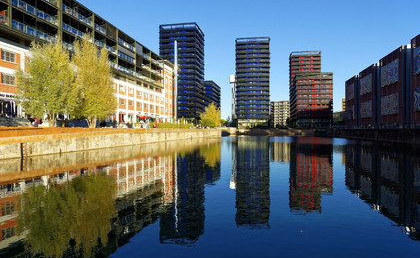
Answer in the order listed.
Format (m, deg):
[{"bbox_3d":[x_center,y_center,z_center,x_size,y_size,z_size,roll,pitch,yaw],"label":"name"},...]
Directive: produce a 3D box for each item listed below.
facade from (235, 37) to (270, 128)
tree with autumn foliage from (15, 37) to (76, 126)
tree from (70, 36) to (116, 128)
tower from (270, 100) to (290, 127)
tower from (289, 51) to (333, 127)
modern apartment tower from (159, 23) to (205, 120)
[{"bbox_3d":[27.200,-26.400,173.500,19.500,53.000,19.500,0,0,12],"label":"facade"},{"bbox_3d":[-20.400,-5.500,35.000,7.300,10.900,7.000,0,0,12],"label":"tree with autumn foliage"},{"bbox_3d":[-17.000,-6.800,41.000,6.700,13.400,6.700,0,0,12],"label":"tree"},{"bbox_3d":[74.000,-13.300,284.000,20.000,27.000,17.000,0,0,6],"label":"tower"},{"bbox_3d":[64.500,-26.300,185.000,19.500,53.000,52.000,0,0,12],"label":"tower"},{"bbox_3d":[-14.300,-26.400,151.400,19.200,53.000,20.000,0,0,12],"label":"modern apartment tower"}]

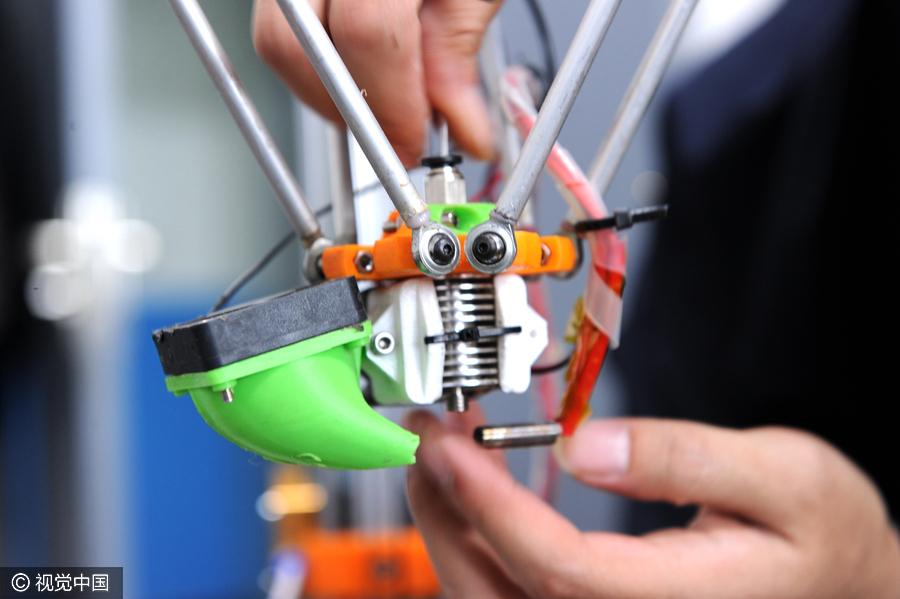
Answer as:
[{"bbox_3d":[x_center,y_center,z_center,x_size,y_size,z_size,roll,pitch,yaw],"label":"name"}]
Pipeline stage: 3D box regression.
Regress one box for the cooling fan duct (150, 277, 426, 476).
[{"bbox_3d":[-0.036,0.021,0.417,0.057,0.047,0.041,-9,0,-24],"label":"cooling fan duct"}]

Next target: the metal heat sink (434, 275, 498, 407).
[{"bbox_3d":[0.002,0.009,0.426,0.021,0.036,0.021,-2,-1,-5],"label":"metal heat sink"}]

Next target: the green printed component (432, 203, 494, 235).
[{"bbox_3d":[0.002,-0.020,0.424,0.021,0.009,0.017,-2,-1,-5],"label":"green printed component"}]

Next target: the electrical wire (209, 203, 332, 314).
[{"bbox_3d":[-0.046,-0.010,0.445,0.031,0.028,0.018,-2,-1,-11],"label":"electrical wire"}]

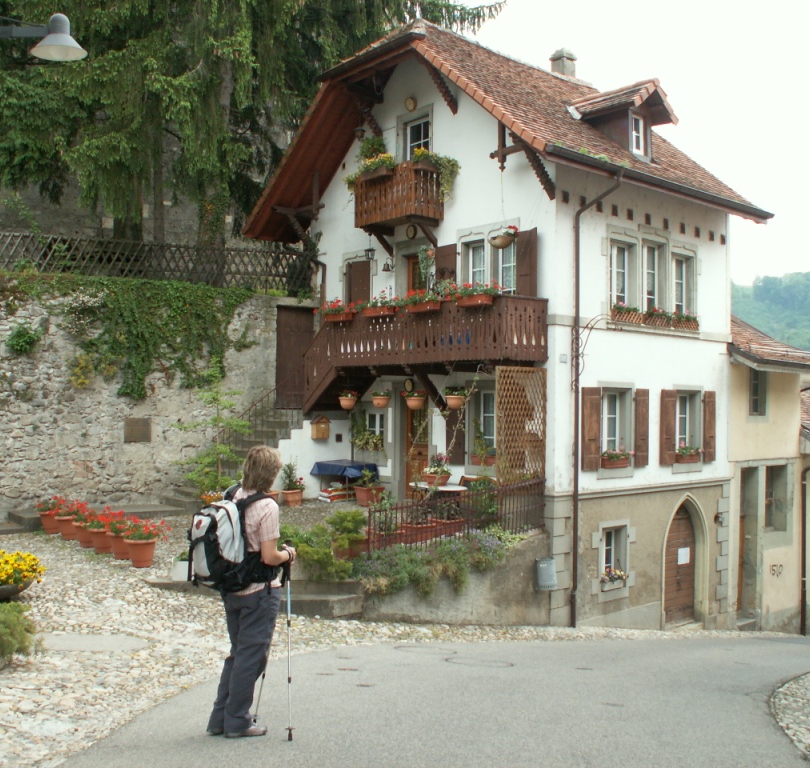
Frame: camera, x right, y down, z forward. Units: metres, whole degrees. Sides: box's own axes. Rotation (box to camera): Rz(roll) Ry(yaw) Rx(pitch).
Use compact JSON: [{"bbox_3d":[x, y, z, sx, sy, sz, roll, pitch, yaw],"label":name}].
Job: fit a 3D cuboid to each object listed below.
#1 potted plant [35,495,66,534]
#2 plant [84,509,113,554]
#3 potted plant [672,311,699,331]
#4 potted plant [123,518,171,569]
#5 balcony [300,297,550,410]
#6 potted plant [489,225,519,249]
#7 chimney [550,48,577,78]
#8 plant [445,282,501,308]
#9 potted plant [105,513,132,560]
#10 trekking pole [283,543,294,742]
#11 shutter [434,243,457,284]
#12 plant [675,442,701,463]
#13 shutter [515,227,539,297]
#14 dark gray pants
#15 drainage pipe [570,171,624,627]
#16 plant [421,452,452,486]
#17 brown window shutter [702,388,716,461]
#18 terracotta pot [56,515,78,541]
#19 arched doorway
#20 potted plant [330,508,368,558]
[{"bbox_3d":[-4.884,1.800,14.341,0.430,0.530,0.430,1,-1,-19],"label":"potted plant"},{"bbox_3d":[-3.552,1.704,12.150,0.400,0.545,0.400,0,-1,0],"label":"plant"},{"bbox_3d":[5.281,-1.195,19.492,0.240,0.310,0.860,-1,-2,43],"label":"potted plant"},{"bbox_3d":[-2.893,1.763,11.585,0.480,0.550,0.480,1,-1,-14],"label":"potted plant"},{"bbox_3d":[0.217,-0.417,18.502,1.142,1.826,5.622,1,-2,-39],"label":"balcony"},{"bbox_3d":[1.490,-2.216,15.665,0.470,0.380,0.430,0,-1,5],"label":"potted plant"},{"bbox_3d":[3.398,-6.840,22.200,0.460,0.710,0.460,0,-2,44],"label":"chimney"},{"bbox_3d":[1.083,-1.384,16.375,0.320,0.380,0.920,1,-2,-39],"label":"plant"},{"bbox_3d":[-3.326,1.778,12.124,0.460,0.530,0.460,1,-1,-15],"label":"potted plant"},{"bbox_3d":[-0.650,1.447,5.820,0.050,1.130,0.050,-1,-2,0],"label":"trekking pole"},{"bbox_3d":[0.752,-1.778,18.500,0.050,1.380,0.570,1,-2,-39],"label":"shutter"},{"bbox_3d":[5.209,1.270,19.195,0.220,0.370,0.820,0,-2,44],"label":"plant"},{"bbox_3d":[1.982,-1.825,16.878,0.450,1.360,0.050,-1,-2,44],"label":"shutter"},{"bbox_3d":[-0.936,1.596,6.000,0.360,0.860,0.340,1,-2,-28],"label":"dark gray pants"},{"bbox_3d":[3.084,0.286,16.637,0.989,7.300,0.140,-1,-2,44],"label":"drainage pipe"},{"bbox_3d":[0.456,1.239,15.000,0.430,0.470,0.380,0,-1,2],"label":"plant"},{"bbox_3d":[5.890,0.828,20.027,0.050,1.370,0.470,-1,-2,44],"label":"brown window shutter"},{"bbox_3d":[-4.647,2.003,14.300,0.385,0.330,0.385,0,-1,0],"label":"terracotta pot"},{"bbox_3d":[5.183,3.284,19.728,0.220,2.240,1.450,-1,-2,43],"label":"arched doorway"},{"bbox_3d":[-0.666,1.799,12.504,0.460,0.580,0.450,1,-1,-3],"label":"potted plant"}]

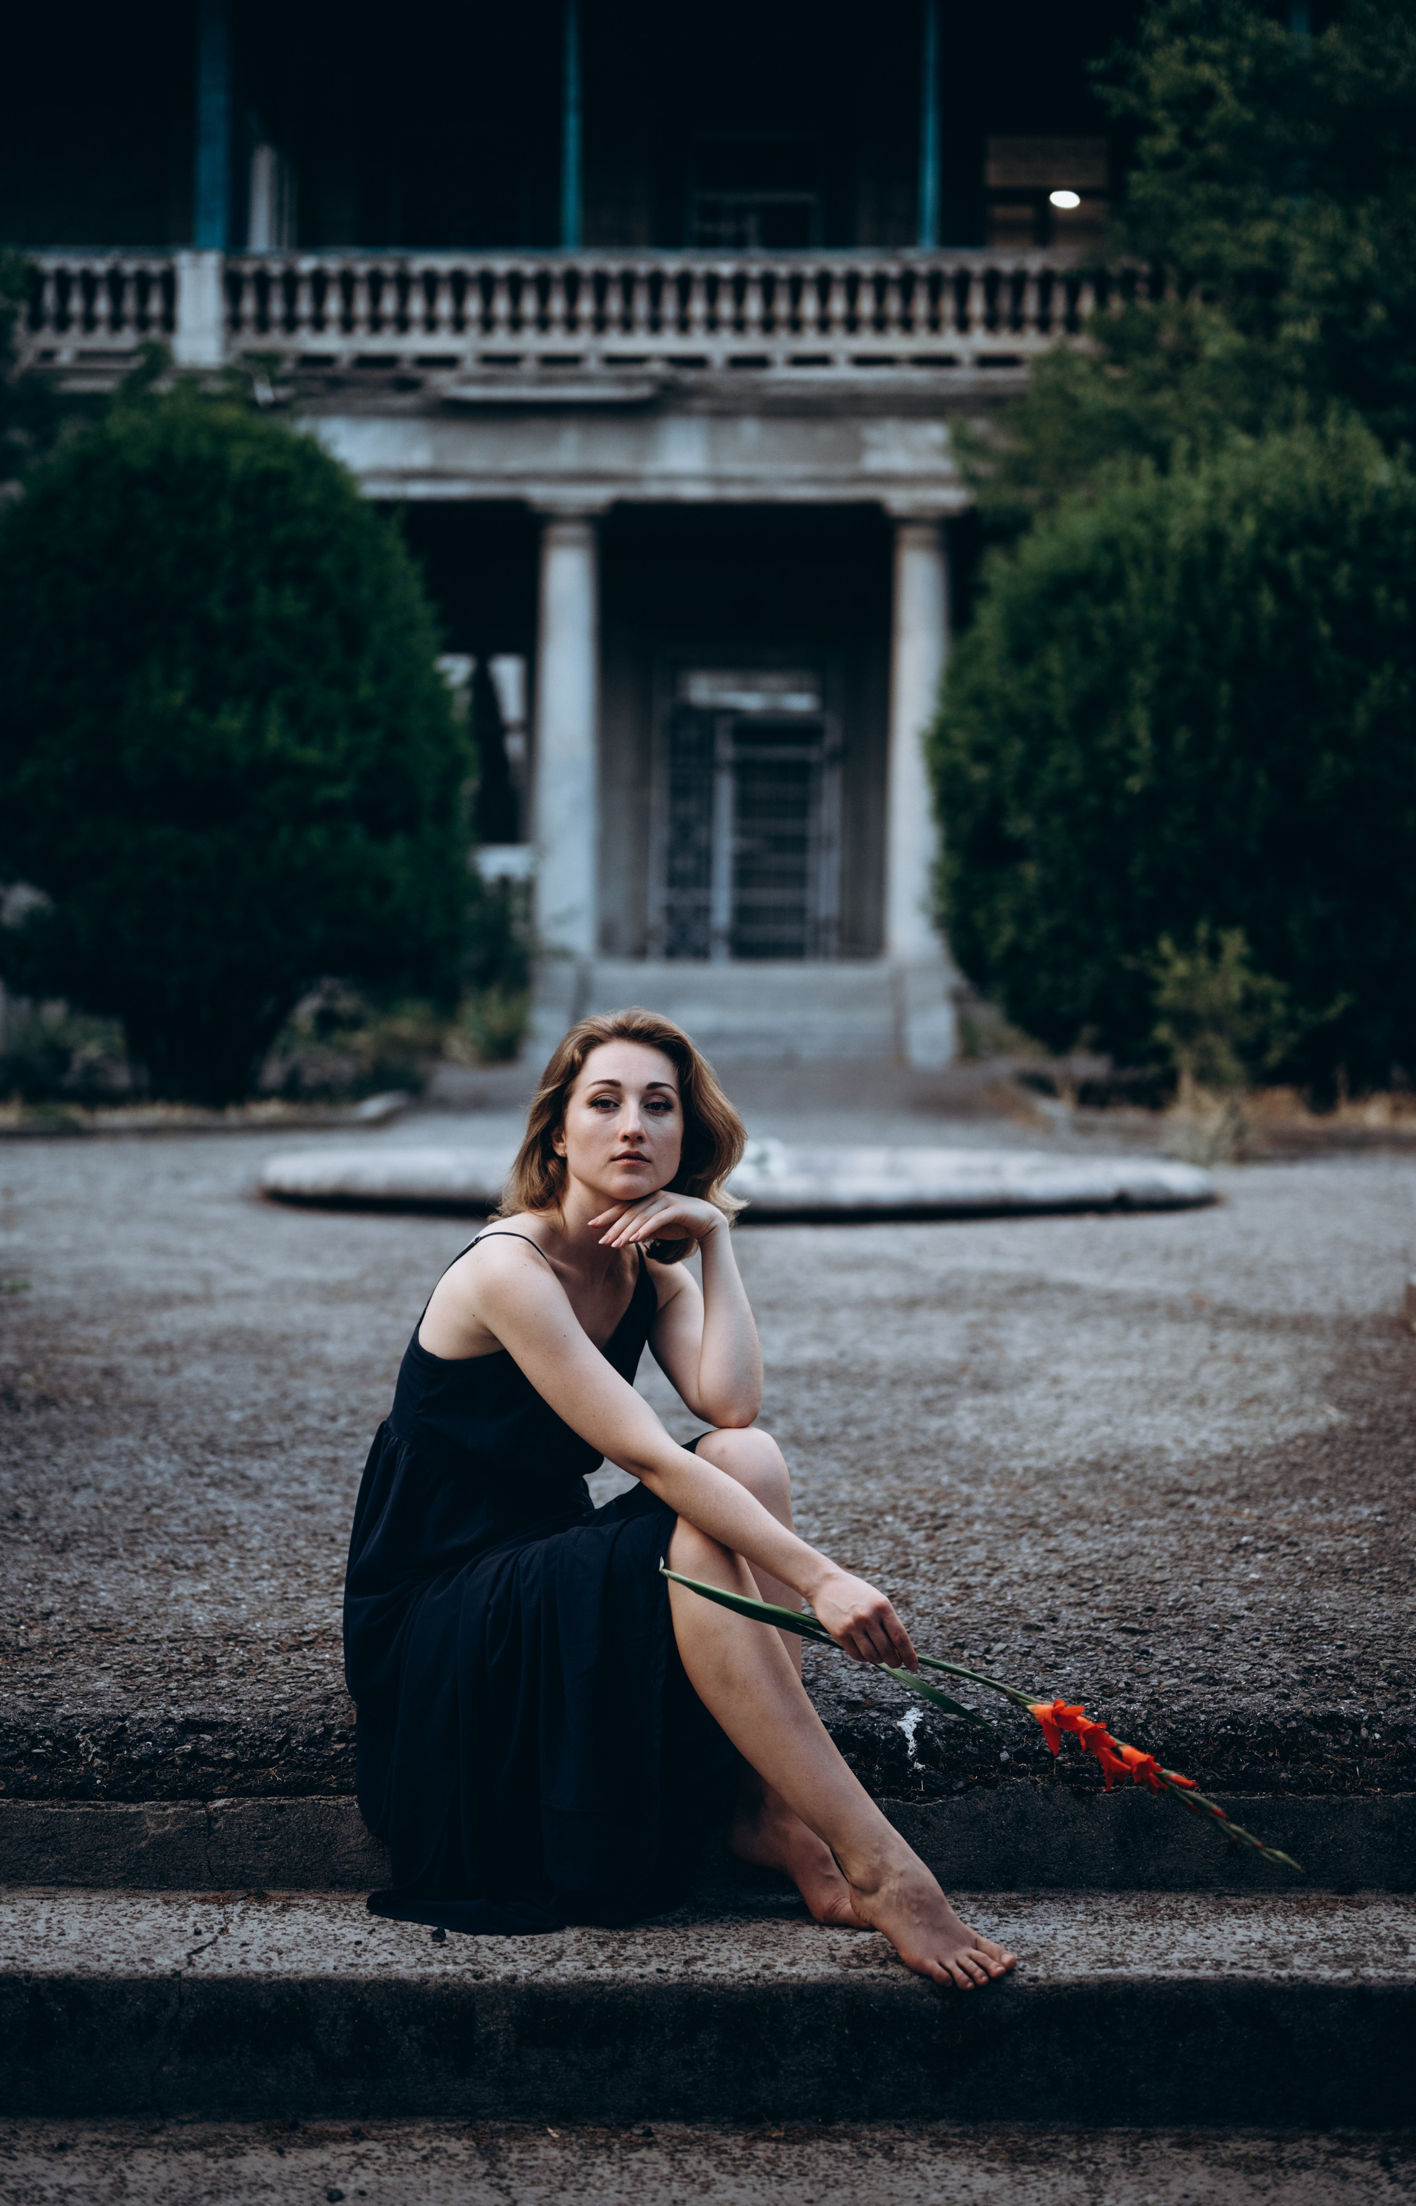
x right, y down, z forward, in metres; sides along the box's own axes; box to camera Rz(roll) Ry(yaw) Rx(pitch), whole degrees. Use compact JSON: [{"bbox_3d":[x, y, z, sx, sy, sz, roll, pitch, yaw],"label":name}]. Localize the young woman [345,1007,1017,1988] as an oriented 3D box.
[{"bbox_3d":[-0.040,0.400,3.430,0.820,1.000,0.500,3,3,43],"label":"young woman"}]

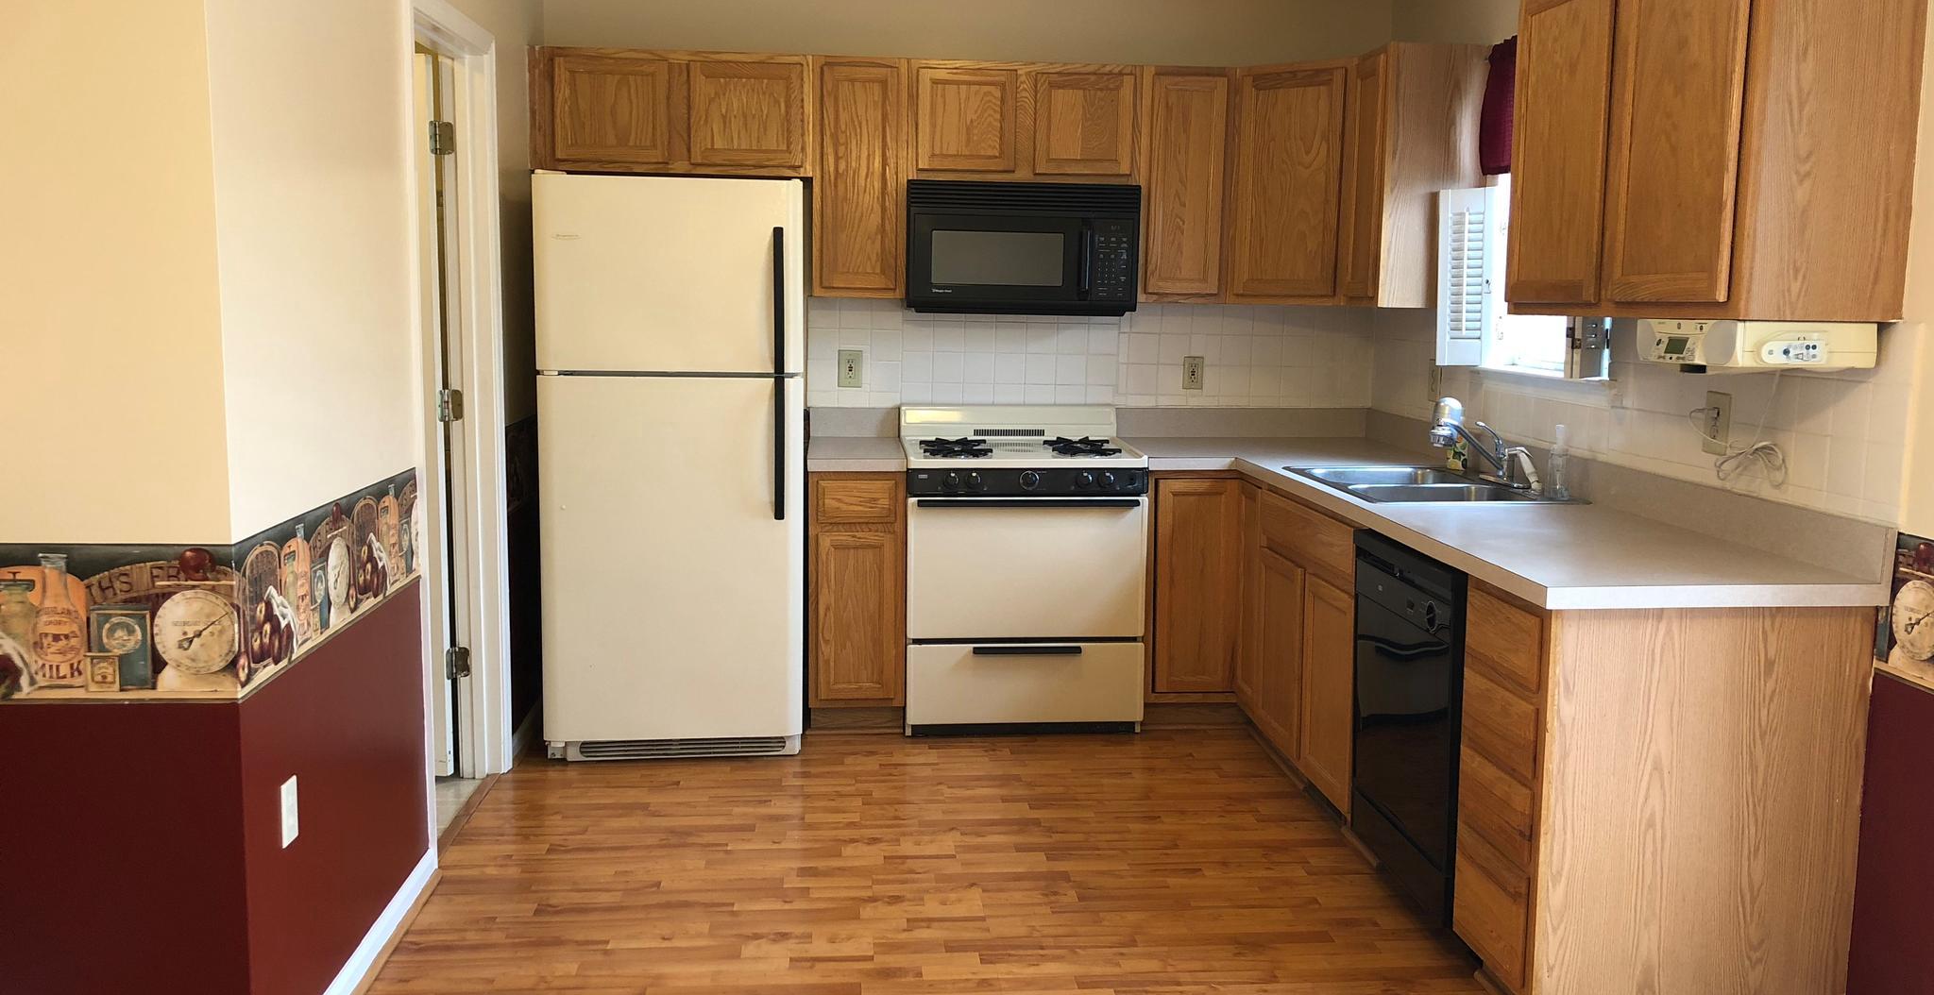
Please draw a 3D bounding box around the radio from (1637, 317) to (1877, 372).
[{"bbox_3d":[1.476,-0.293,2.961,0.270,0.093,0.355,0,8,-5],"label":"radio"}]

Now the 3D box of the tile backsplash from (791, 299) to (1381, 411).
[{"bbox_3d":[0.445,-0.494,5.453,2.000,0.372,0.023,0,8,-5],"label":"tile backsplash"}]

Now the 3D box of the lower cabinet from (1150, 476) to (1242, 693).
[{"bbox_3d":[0.699,0.248,5.240,0.308,0.747,0.590,0,8,-5],"label":"lower cabinet"}]

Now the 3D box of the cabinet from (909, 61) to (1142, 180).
[{"bbox_3d":[0.174,-1.224,5.169,0.762,0.376,0.323,0,8,-5],"label":"cabinet"}]

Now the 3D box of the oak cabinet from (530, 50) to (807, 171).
[{"bbox_3d":[-0.938,-1.232,5.075,0.874,0.376,0.323,0,8,-5],"label":"oak cabinet"}]

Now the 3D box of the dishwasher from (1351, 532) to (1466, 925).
[{"bbox_3d":[1.276,0.495,3.558,0.607,0.787,0.612,0,8,-5],"label":"dishwasher"}]

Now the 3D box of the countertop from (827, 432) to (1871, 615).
[{"bbox_3d":[0.567,-0.006,4.120,1.979,0.041,2.784,0,8,-5],"label":"countertop"}]

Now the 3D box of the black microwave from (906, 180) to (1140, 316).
[{"bbox_3d":[0.171,-0.823,5.195,0.752,0.418,0.395,0,8,-5],"label":"black microwave"}]

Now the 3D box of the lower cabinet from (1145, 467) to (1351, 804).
[{"bbox_3d":[1.029,0.368,4.667,0.880,0.827,1.645,0,8,-5],"label":"lower cabinet"}]

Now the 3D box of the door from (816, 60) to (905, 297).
[{"bbox_3d":[-0.344,-1.028,5.054,0.304,0.761,0.028,0,8,-5],"label":"door"}]

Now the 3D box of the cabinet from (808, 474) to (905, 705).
[{"bbox_3d":[-0.363,0.255,5.165,0.301,0.792,0.635,0,8,-5],"label":"cabinet"}]

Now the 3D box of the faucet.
[{"bbox_3d":[1.394,-0.150,4.246,0.210,0.228,0.340,0,8,-5],"label":"faucet"}]

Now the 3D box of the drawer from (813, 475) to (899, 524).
[{"bbox_3d":[-0.361,-0.025,5.082,0.249,0.145,0.546,0,8,-5],"label":"drawer"}]

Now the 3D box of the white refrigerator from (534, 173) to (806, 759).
[{"bbox_3d":[-0.898,-0.114,4.955,0.767,1.717,0.762,0,8,-5],"label":"white refrigerator"}]

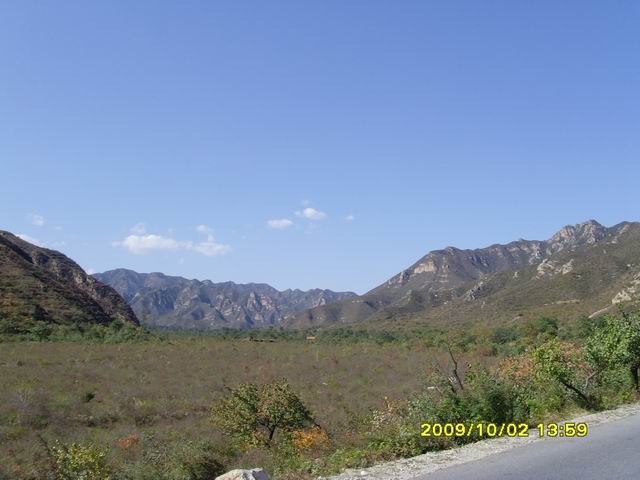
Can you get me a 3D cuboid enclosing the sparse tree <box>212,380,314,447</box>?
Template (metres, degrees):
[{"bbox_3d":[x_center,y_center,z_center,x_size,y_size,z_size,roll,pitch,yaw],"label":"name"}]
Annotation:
[{"bbox_3d":[-1.332,4.090,17.000,2.350,1.500,2.100,0,-7,0],"label":"sparse tree"}]

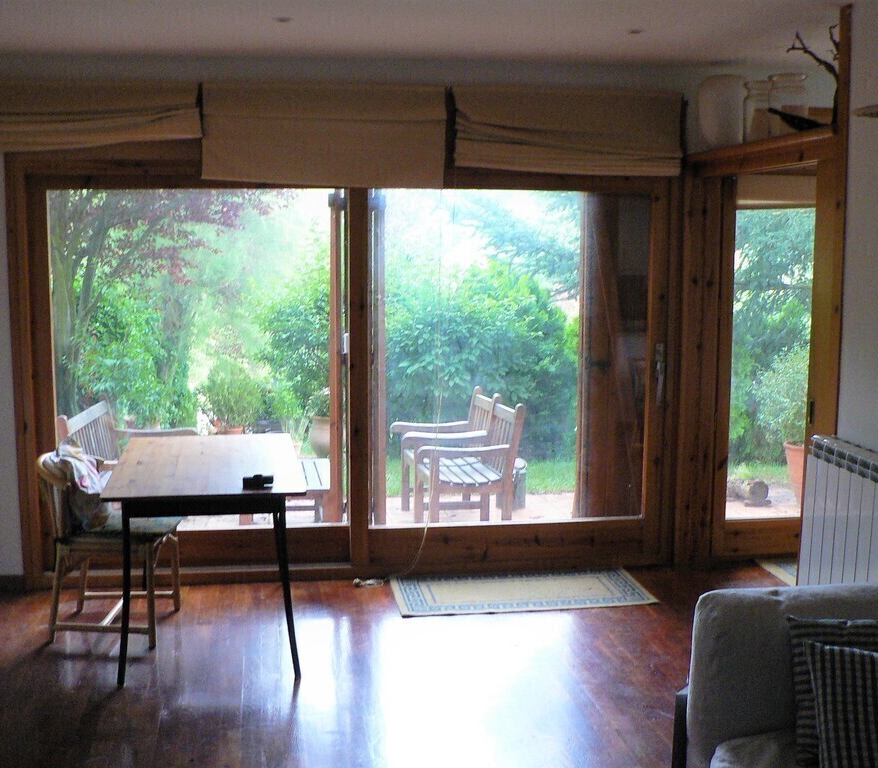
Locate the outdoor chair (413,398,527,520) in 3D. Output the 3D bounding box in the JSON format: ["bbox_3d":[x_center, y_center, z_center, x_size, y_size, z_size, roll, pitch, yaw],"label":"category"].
[{"bbox_3d":[0.157,0.555,6.975,0.670,0.900,0.540,-2,8,-13],"label":"outdoor chair"}]

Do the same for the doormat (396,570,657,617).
[{"bbox_3d":[0.397,1.000,5.186,1.220,0.012,0.560,-1,8,-7],"label":"doormat"}]

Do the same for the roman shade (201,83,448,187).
[{"bbox_3d":[-0.538,-1.168,5.044,1.144,0.466,0.100,-1,8,-7],"label":"roman shade"}]

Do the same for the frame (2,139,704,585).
[{"bbox_3d":[-0.395,-0.089,5.308,3.260,2.140,0.130,-1,8,-7],"label":"frame"}]

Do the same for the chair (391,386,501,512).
[{"bbox_3d":[0.045,0.494,7.440,0.670,0.900,0.540,-2,8,-13],"label":"chair"}]

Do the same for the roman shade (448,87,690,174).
[{"bbox_3d":[0.625,-1.221,5.190,1.144,0.411,0.100,-1,8,-7],"label":"roman shade"}]

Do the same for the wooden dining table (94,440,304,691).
[{"bbox_3d":[-1.001,0.701,4.669,0.768,0.742,1.302,-1,8,-11],"label":"wooden dining table"}]

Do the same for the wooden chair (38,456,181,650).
[{"bbox_3d":[-1.443,0.660,4.643,0.500,0.830,0.470,0,8,2],"label":"wooden chair"}]

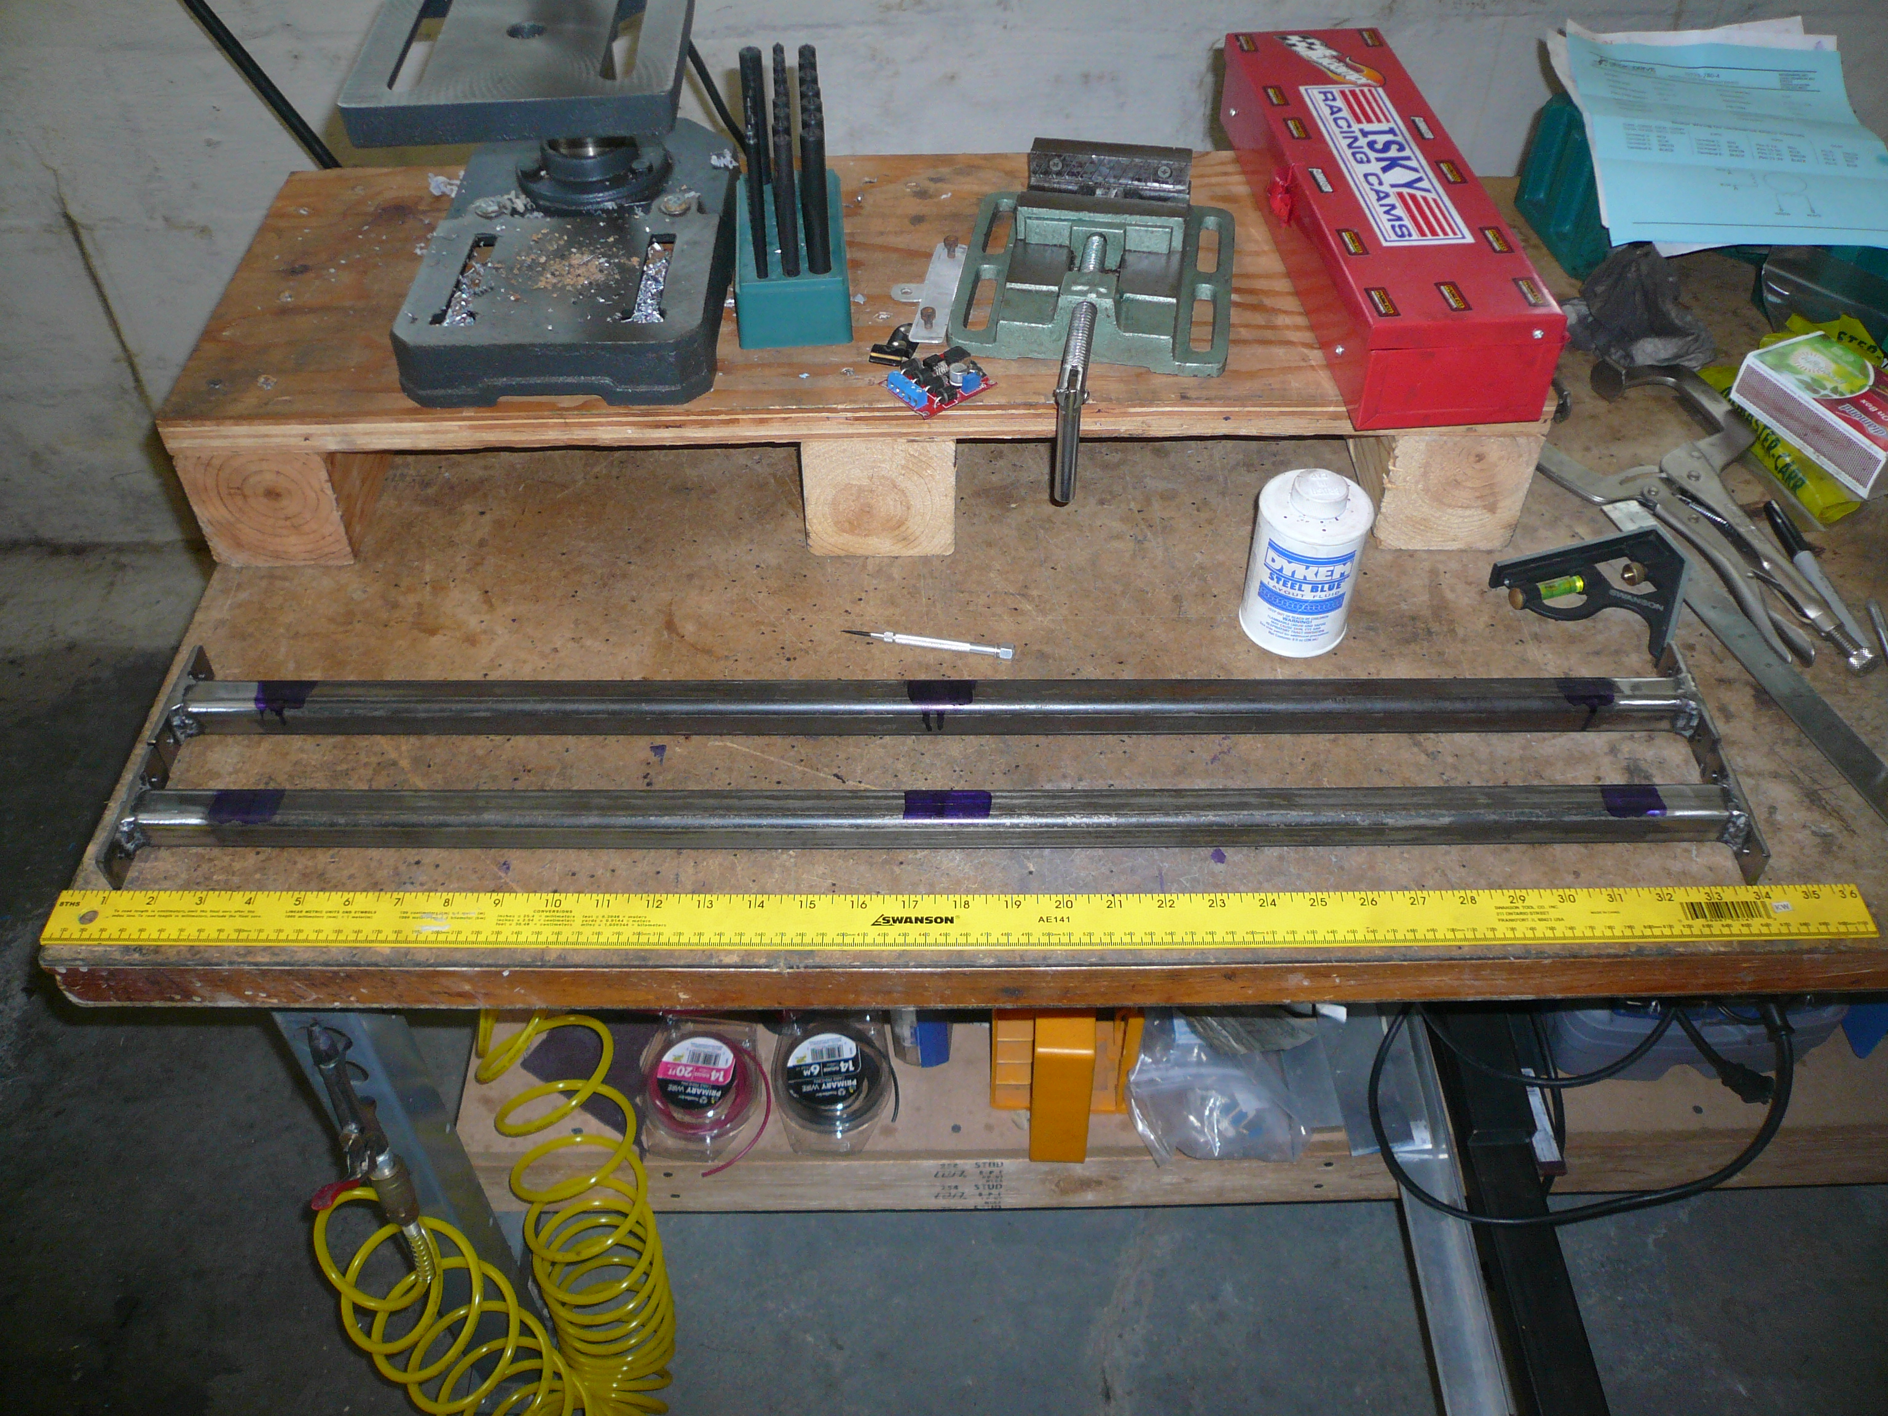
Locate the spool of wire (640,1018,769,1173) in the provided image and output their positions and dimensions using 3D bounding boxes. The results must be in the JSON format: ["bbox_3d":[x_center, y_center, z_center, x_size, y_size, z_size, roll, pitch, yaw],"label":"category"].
[{"bbox_3d":[-0.189,0.297,1.204,0.096,0.036,0.123,-1,48,0],"label":"spool of wire"}]

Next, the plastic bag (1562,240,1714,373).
[{"bbox_3d":[0.484,-0.289,1.076,0.107,0.050,0.104,-1,48,0],"label":"plastic bag"}]

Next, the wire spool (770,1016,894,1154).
[{"bbox_3d":[-0.088,0.292,1.208,0.093,0.036,0.120,-1,48,0],"label":"wire spool"}]

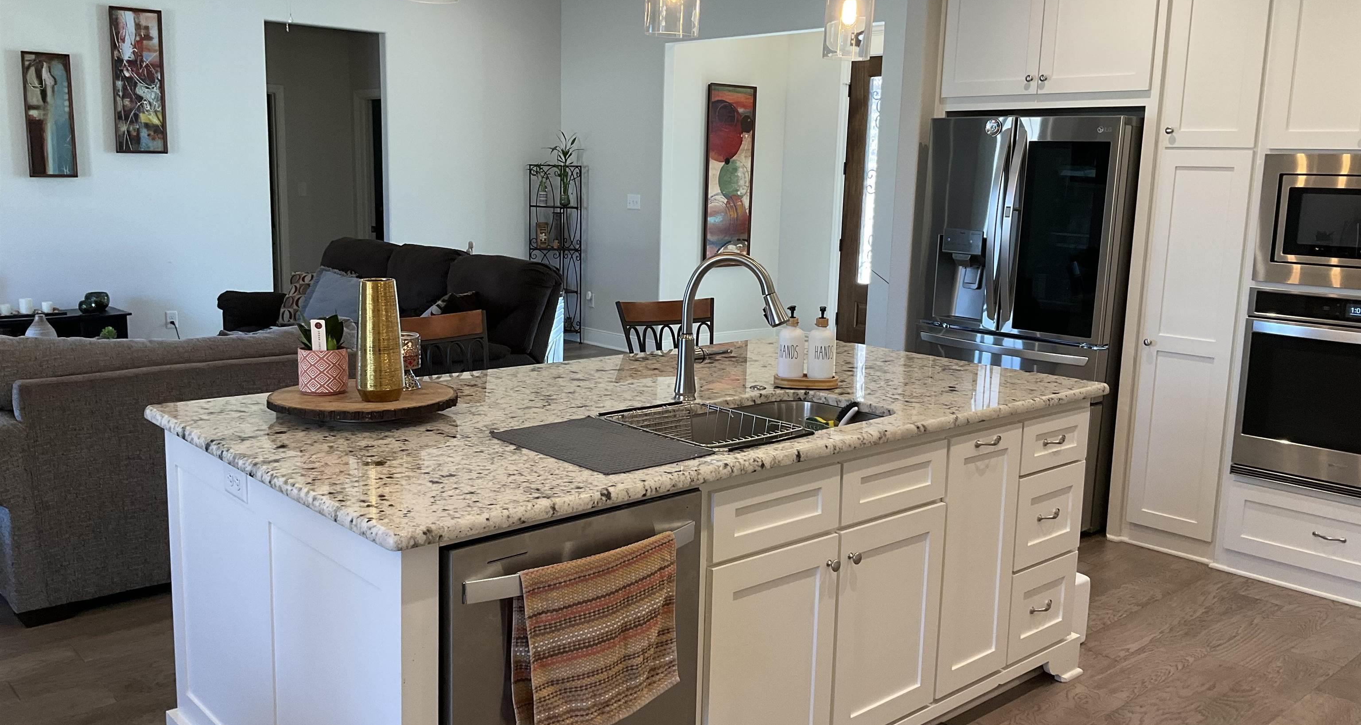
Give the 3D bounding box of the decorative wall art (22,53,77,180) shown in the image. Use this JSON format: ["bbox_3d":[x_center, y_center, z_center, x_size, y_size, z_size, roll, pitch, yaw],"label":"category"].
[{"bbox_3d":[-4.070,-1.594,7.368,0.281,0.784,0.035,-7,13,-42],"label":"decorative wall art"}]

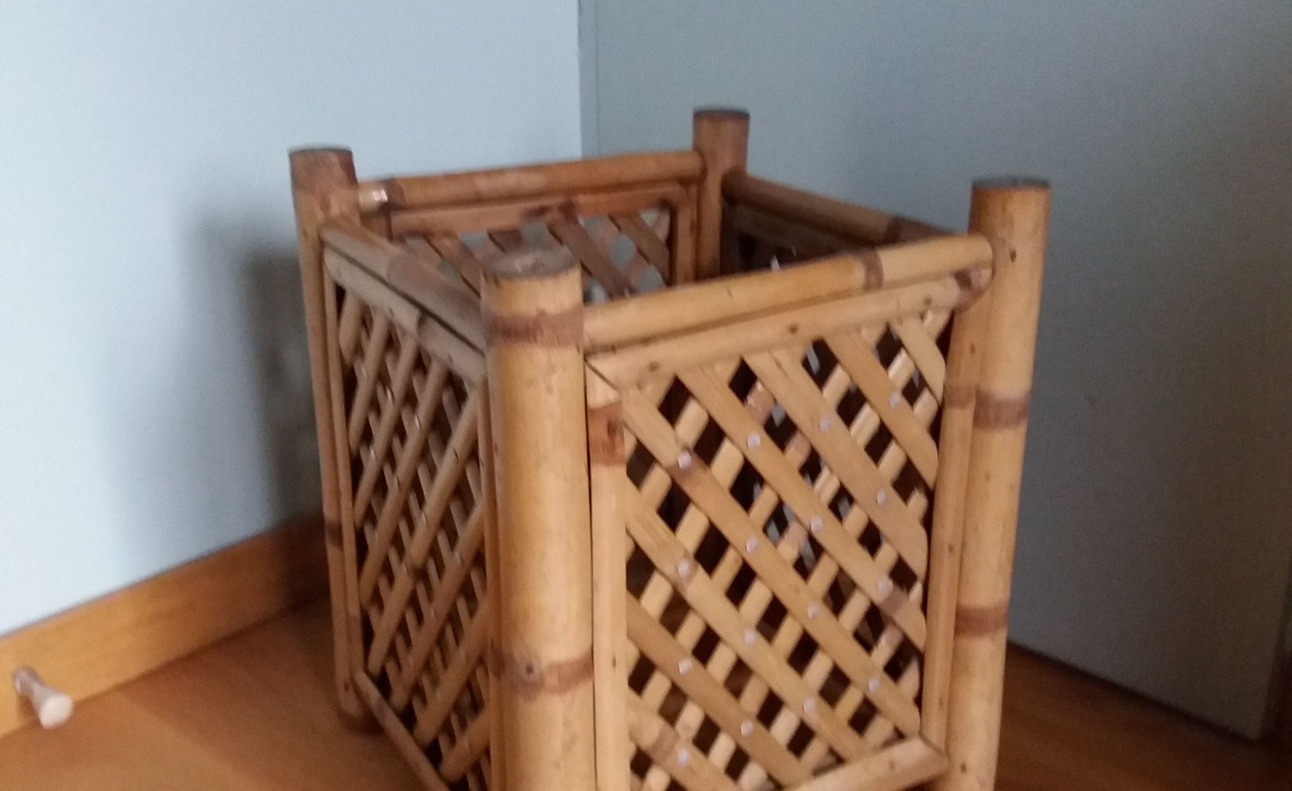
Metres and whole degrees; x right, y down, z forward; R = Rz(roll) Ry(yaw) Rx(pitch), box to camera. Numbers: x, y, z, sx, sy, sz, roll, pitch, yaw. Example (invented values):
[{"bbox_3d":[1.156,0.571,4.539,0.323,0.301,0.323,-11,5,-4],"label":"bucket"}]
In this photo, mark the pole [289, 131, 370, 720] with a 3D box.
[{"bbox_3d":[-0.243,0.049,1.116,0.049,0.489,0.049,-12,24,-29],"label":"pole"}]

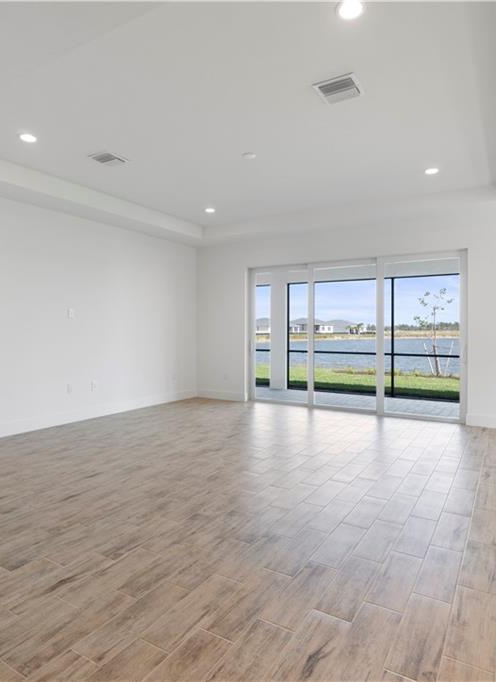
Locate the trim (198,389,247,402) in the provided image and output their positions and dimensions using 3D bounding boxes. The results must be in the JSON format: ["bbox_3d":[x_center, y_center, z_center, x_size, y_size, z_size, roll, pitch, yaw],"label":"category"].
[{"bbox_3d":[-0.522,1.013,7.986,1.183,0.165,0.020,1,2,32],"label":"trim"}]

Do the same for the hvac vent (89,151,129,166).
[{"bbox_3d":[-1.470,-1.920,4.526,0.302,0.020,0.302,1,2,32],"label":"hvac vent"}]

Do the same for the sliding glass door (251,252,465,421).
[{"bbox_3d":[1.515,-0.086,6.766,3.527,2.421,0.150,1,2,32],"label":"sliding glass door"}]

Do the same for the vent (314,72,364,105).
[{"bbox_3d":[0.685,-1.890,3.226,0.302,0.020,0.302,1,2,32],"label":"vent"}]

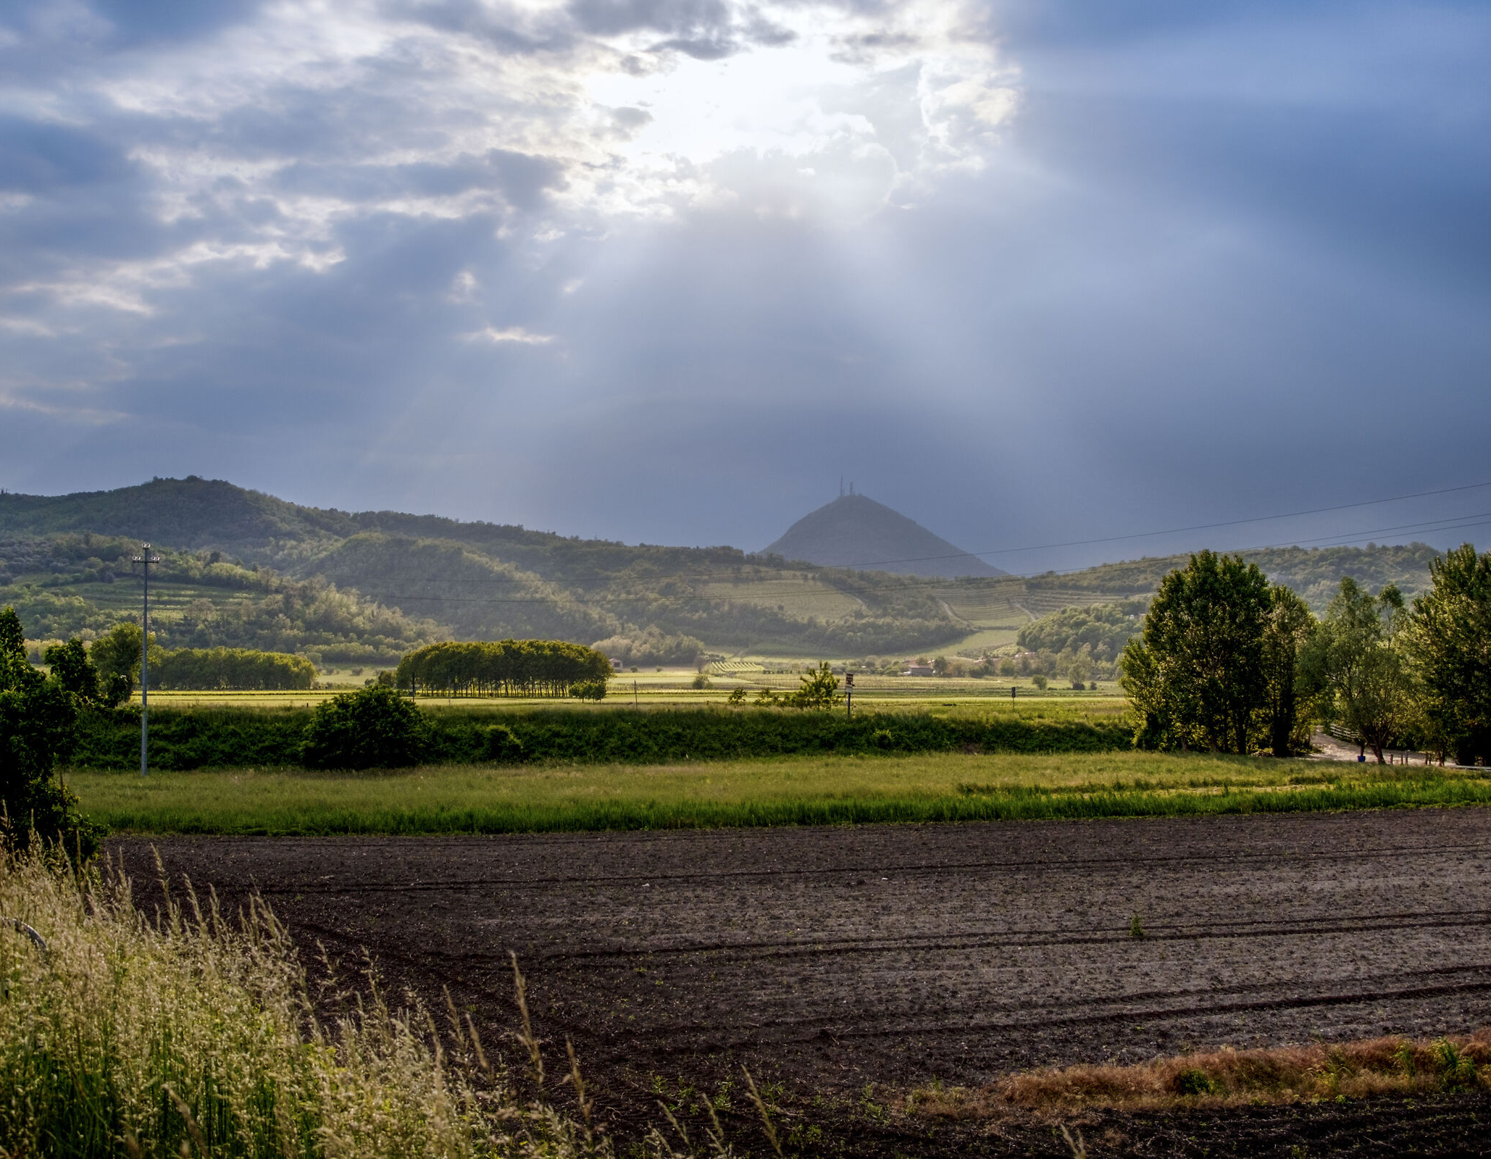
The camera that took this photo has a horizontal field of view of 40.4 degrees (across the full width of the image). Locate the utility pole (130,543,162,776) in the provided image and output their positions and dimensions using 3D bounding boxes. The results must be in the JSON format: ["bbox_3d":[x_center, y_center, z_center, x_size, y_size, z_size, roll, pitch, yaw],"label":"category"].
[{"bbox_3d":[-28.372,3.814,96.000,1.380,11.100,0.320,2,-3,-37],"label":"utility pole"}]

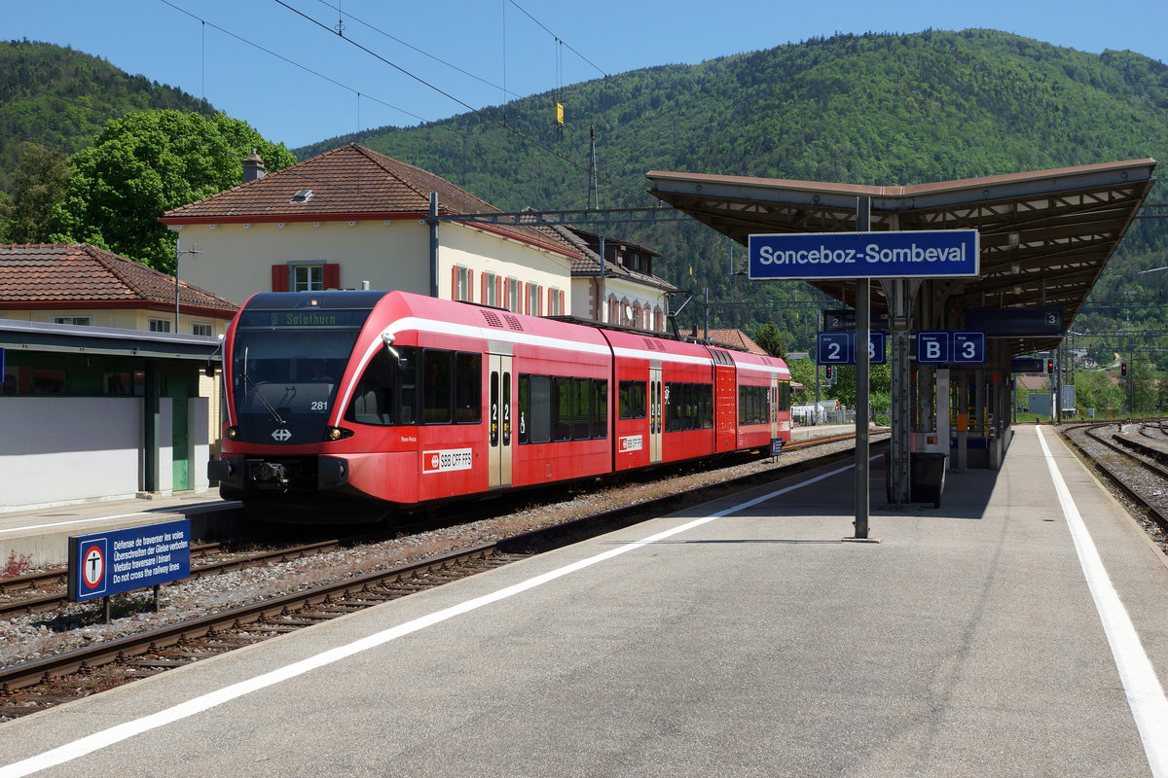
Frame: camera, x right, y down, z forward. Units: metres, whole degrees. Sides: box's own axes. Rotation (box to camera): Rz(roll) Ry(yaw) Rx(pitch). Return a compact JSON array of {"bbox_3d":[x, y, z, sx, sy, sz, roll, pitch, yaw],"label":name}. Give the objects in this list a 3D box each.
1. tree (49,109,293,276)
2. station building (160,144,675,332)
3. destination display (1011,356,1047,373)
[{"bbox_3d":[-17.900,-5.050,74.000,11.300,14.700,11.300,0,0,15],"label":"tree"},{"bbox_3d":[-4.600,-2.970,65.400,11.500,10.500,28.000,0,0,15],"label":"station building"},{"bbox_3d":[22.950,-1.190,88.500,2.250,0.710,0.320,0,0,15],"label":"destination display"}]

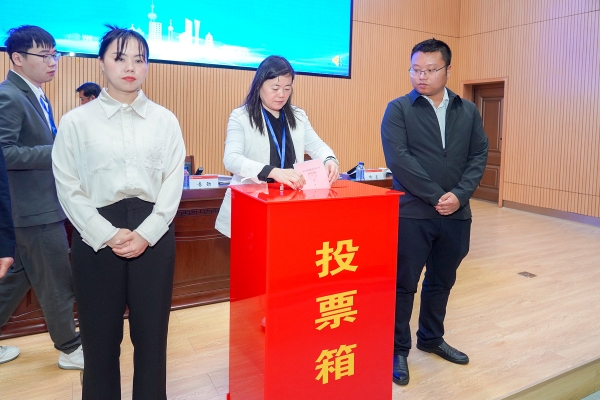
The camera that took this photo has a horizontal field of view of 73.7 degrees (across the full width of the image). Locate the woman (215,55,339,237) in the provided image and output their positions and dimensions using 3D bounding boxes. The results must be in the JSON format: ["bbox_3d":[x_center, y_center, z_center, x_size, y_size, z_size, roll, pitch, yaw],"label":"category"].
[{"bbox_3d":[-0.135,0.080,2.080,0.560,1.600,0.460,-1,7,-22],"label":"woman"}]

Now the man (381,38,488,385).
[{"bbox_3d":[0.685,0.055,2.070,0.540,1.720,0.370,1,6,0],"label":"man"}]

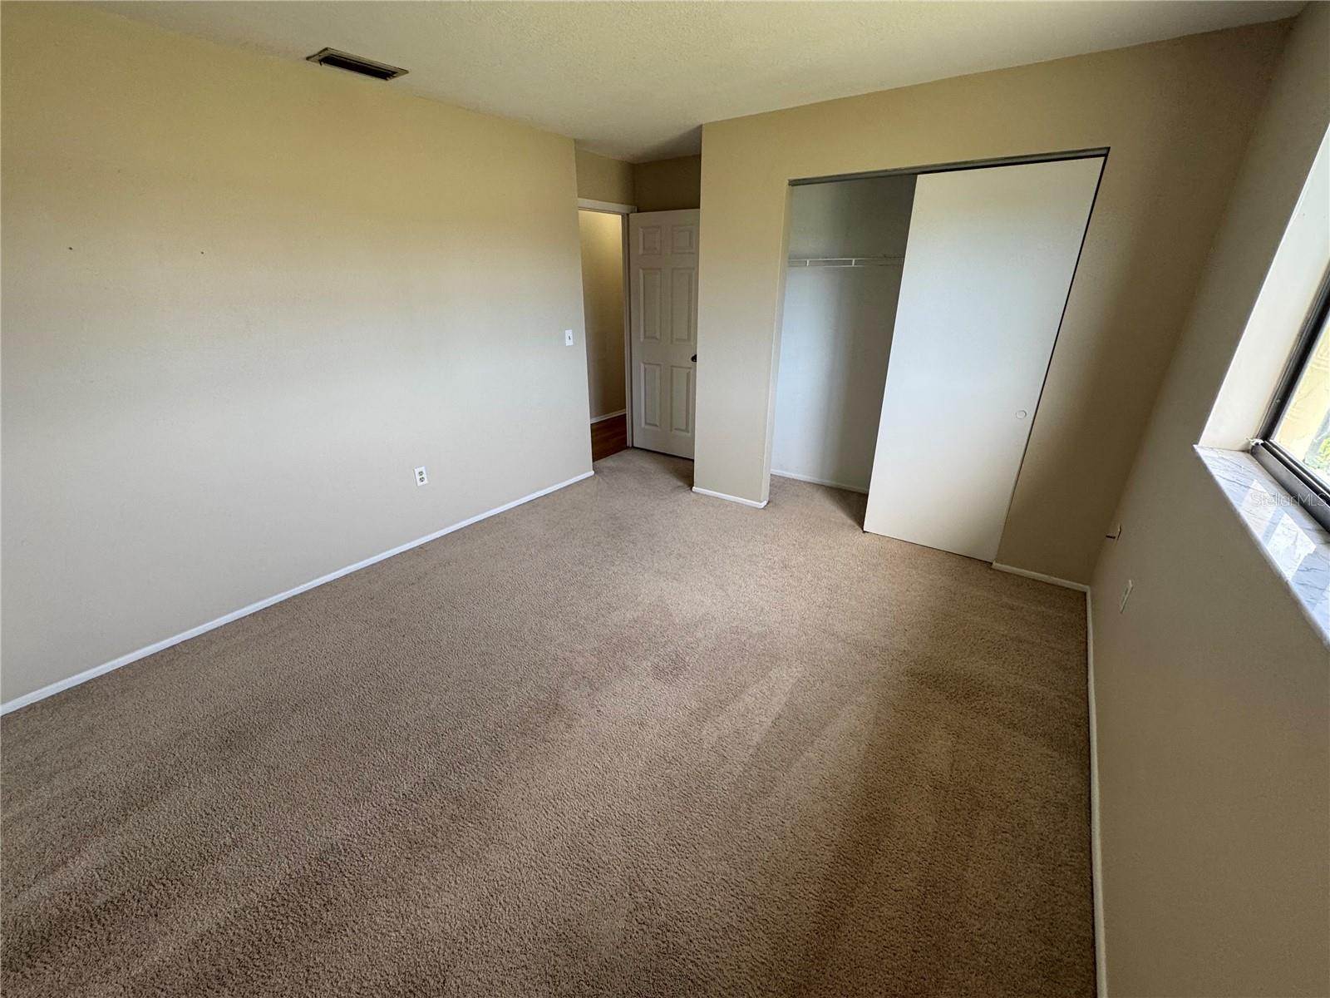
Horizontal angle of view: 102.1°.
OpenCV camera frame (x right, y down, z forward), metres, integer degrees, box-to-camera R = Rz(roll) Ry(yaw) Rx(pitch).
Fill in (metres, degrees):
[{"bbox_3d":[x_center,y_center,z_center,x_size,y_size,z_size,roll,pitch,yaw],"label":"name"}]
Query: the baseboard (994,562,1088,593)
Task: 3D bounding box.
[{"bbox_3d":[2.081,0.431,2.996,0.448,0.040,0.020,15,27,32],"label":"baseboard"}]

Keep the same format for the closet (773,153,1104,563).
[{"bbox_3d":[1.526,-0.831,3.399,1.476,2.060,0.711,15,27,32],"label":"closet"}]

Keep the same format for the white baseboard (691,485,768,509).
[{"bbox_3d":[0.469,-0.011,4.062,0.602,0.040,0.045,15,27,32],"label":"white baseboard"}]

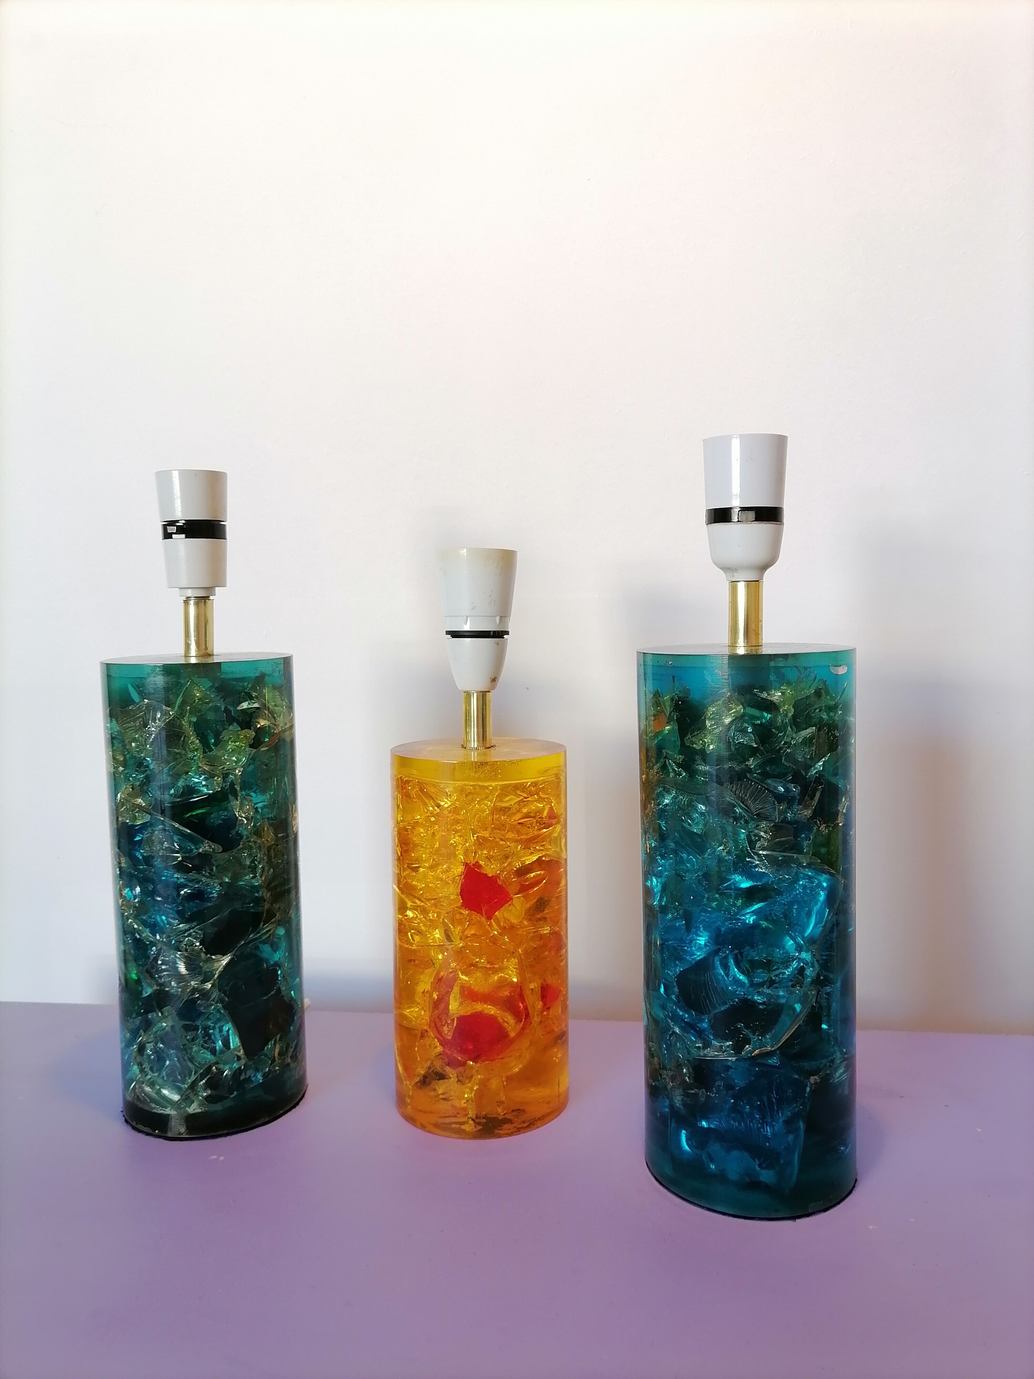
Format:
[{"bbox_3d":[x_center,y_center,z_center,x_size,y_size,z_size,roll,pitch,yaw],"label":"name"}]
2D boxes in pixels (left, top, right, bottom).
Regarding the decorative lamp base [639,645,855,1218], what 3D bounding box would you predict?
[{"bbox_3d":[0.114,0.107,0.503,0.102,0.254,0.102,0,5,13],"label":"decorative lamp base"}]

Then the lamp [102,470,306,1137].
[{"bbox_3d":[-0.174,0.058,0.576,0.102,0.349,0.102,-2,5,-17],"label":"lamp"}]

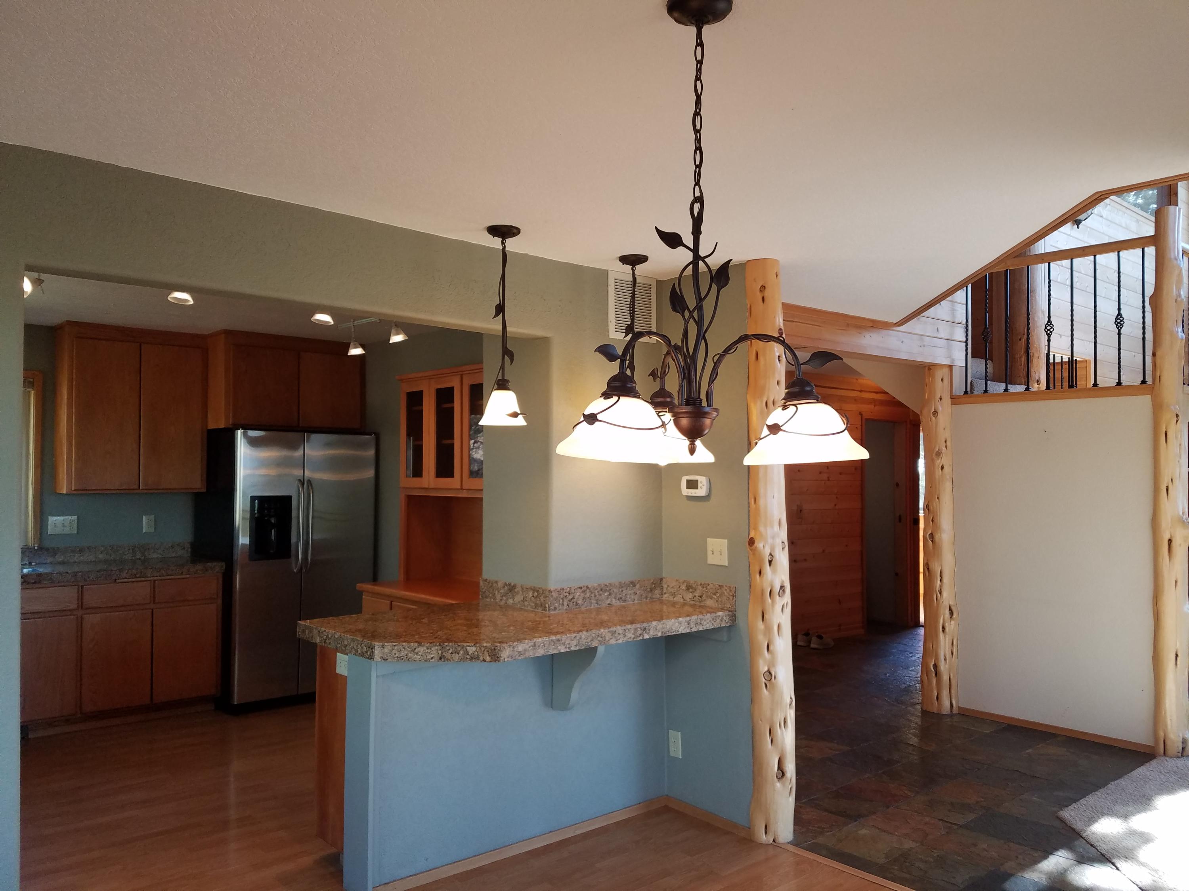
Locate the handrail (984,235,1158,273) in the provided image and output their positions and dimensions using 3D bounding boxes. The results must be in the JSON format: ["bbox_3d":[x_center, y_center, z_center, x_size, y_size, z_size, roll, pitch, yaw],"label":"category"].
[{"bbox_3d":[2.770,-1.139,5.400,0.065,0.067,1.100,2,-2,-42],"label":"handrail"}]

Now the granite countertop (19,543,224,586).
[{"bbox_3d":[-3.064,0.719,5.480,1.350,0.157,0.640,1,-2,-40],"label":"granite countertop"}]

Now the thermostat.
[{"bbox_3d":[0.447,0.179,3.949,0.028,0.091,0.147,1,-2,-40],"label":"thermostat"}]

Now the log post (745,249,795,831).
[{"bbox_3d":[0.734,0.427,3.777,0.205,2.409,0.205,0,-2,0],"label":"log post"}]

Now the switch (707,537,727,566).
[{"bbox_3d":[0.537,0.467,3.914,0.012,0.114,0.115,2,-2,-42],"label":"switch"}]

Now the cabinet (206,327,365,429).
[{"bbox_3d":[-2.191,-0.411,6.235,0.968,0.628,0.620,1,-2,-40],"label":"cabinet"}]

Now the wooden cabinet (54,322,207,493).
[{"bbox_3d":[-2.975,-0.222,5.754,0.820,1.040,0.330,2,-2,-42],"label":"wooden cabinet"}]

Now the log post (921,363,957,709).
[{"bbox_3d":[2.209,0.589,5.742,0.215,2.200,0.215,1,-2,-40],"label":"log post"}]

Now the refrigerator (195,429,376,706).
[{"bbox_3d":[-2.079,0.802,5.984,0.920,1.770,0.810,2,-2,-42],"label":"refrigerator"}]

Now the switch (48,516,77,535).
[{"bbox_3d":[-3.359,0.506,5.647,0.162,0.114,0.012,1,-2,-40],"label":"switch"}]

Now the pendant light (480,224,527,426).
[{"bbox_3d":[-0.337,-0.434,3.273,0.180,0.721,0.180,0,-2,0],"label":"pendant light"}]

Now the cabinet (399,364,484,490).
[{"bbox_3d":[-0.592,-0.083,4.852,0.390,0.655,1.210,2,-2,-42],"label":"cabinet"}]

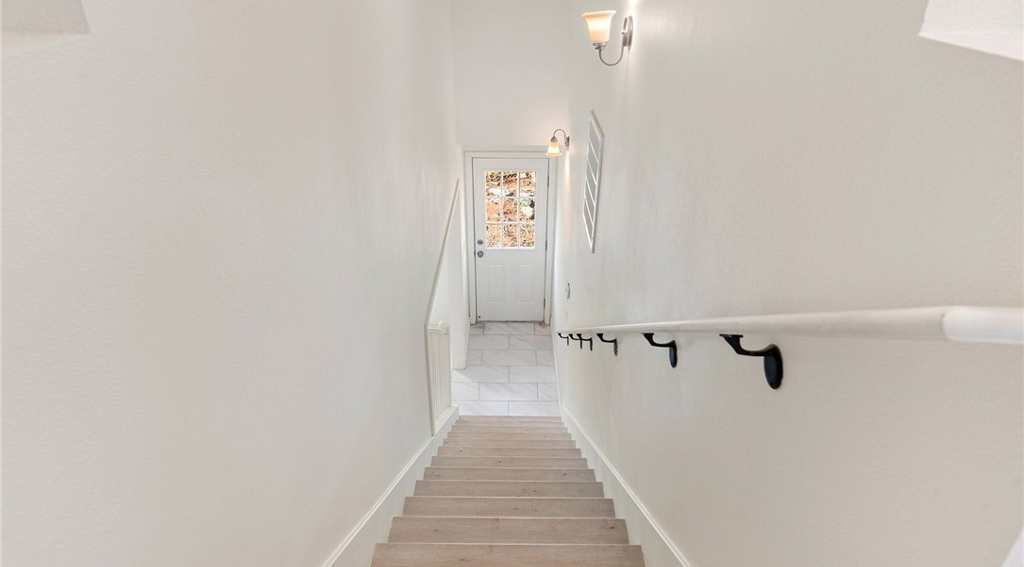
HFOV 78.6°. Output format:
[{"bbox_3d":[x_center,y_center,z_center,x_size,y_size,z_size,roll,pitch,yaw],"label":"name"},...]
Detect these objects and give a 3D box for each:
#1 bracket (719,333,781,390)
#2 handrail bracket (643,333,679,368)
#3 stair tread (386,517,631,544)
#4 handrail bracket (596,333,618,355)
[{"bbox_3d":[0.442,0.143,1.160,0.098,0.115,0.060,0,29,0],"label":"bracket"},{"bbox_3d":[0.442,0.202,1.883,0.098,0.115,0.060,0,29,0],"label":"handrail bracket"},{"bbox_3d":[-0.013,1.056,2.471,0.960,0.030,0.290,0,29,0],"label":"stair tread"},{"bbox_3d":[0.441,0.284,2.916,0.098,0.115,0.060,0,29,0],"label":"handrail bracket"}]

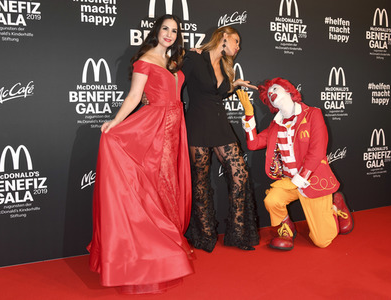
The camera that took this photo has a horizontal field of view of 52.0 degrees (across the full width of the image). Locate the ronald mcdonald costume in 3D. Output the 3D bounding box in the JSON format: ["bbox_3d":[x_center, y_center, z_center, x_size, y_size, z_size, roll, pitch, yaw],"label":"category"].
[{"bbox_3d":[0.882,0.102,3.301,0.680,1.340,0.840,4,7,38],"label":"ronald mcdonald costume"}]

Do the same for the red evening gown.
[{"bbox_3d":[-0.369,0.136,2.724,0.740,1.440,0.700,-4,7,-28],"label":"red evening gown"}]

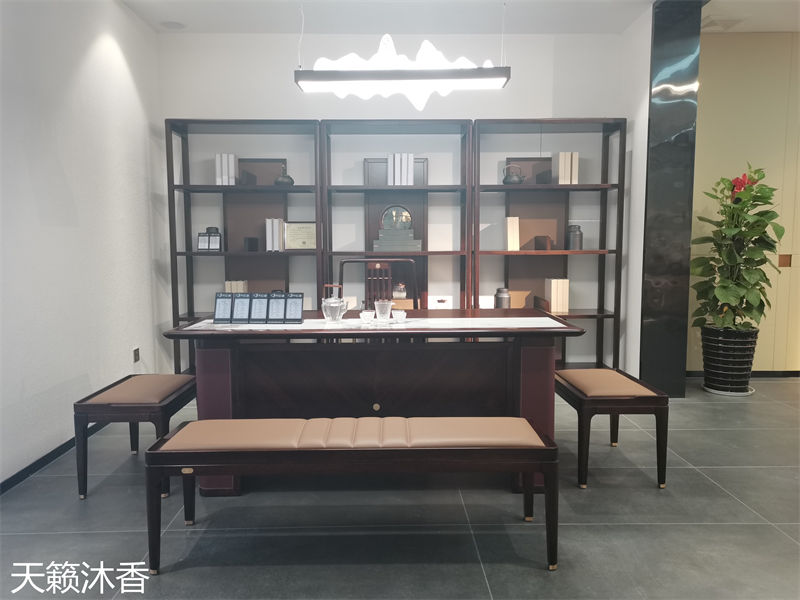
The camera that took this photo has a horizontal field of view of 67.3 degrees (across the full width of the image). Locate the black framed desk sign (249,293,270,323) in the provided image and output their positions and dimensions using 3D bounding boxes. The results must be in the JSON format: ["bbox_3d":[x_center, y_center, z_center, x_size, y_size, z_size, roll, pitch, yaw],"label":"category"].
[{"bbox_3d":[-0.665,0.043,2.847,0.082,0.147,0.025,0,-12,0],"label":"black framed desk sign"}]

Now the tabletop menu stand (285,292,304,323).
[{"bbox_3d":[-0.499,0.043,2.844,0.082,0.147,0.025,0,-12,0],"label":"tabletop menu stand"}]

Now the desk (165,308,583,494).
[{"bbox_3d":[-0.107,0.467,3.014,1.784,0.744,0.851,0,5,-1],"label":"desk"}]

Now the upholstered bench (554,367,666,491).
[{"bbox_3d":[1.008,0.621,3.013,0.392,0.432,0.593,0,5,-2],"label":"upholstered bench"}]

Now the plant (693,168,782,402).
[{"bbox_3d":[2.494,-0.161,4.515,0.630,1.702,0.600,0,5,0],"label":"plant"}]

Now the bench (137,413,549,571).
[{"bbox_3d":[-0.159,0.698,2.214,1.377,0.433,0.369,0,5,-1],"label":"bench"}]

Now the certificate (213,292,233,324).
[{"bbox_3d":[-0.833,0.043,2.850,0.082,0.147,0.025,0,-12,0],"label":"certificate"}]

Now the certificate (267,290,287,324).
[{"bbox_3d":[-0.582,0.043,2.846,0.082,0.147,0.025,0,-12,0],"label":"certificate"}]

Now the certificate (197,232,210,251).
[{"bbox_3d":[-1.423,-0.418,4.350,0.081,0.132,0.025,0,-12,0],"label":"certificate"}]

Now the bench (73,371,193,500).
[{"bbox_3d":[-1.221,0.635,2.914,0.392,0.432,0.593,0,5,-2],"label":"bench"}]

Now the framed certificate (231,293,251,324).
[{"bbox_3d":[-0.749,0.043,2.849,0.082,0.147,0.025,0,-12,0],"label":"framed certificate"}]

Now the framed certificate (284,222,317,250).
[{"bbox_3d":[-0.697,-0.461,4.365,0.278,0.205,0.025,0,5,0],"label":"framed certificate"}]

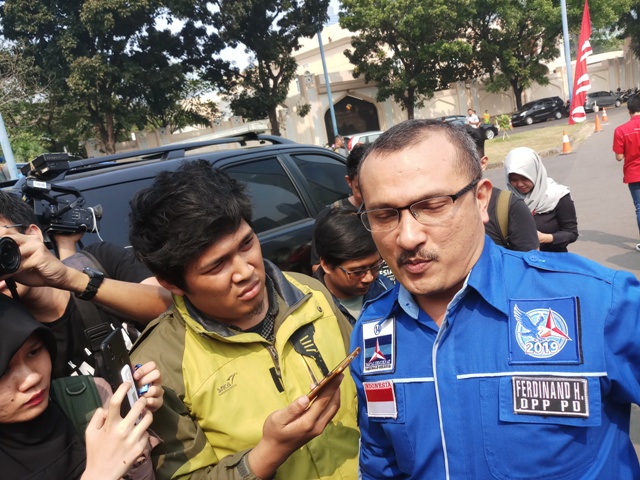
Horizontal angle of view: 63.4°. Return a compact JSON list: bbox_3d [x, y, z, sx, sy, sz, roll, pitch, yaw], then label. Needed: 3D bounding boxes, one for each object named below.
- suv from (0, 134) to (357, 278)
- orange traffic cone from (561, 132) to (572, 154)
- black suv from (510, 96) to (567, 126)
[{"bbox_3d":[-0.601,-0.004,4.497,1.850,1.760,4.600,0,14,42],"label":"suv"},{"bbox_3d":[7.245,-2.895,15.216,0.380,0.700,0.380,-10,11,0],"label":"orange traffic cone"},{"bbox_3d":[16.937,-9.940,40.313,4.200,1.690,1.670,-13,11,-15],"label":"black suv"}]

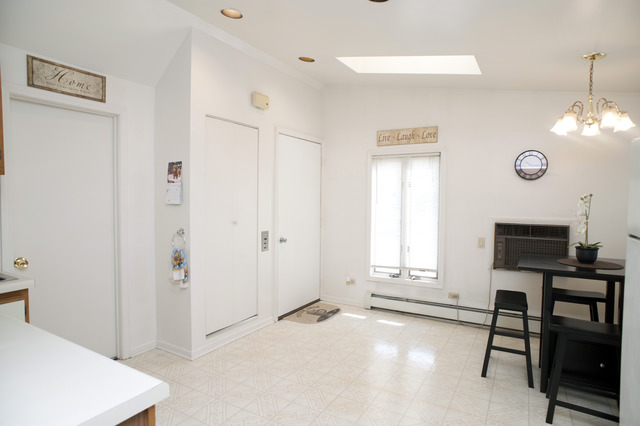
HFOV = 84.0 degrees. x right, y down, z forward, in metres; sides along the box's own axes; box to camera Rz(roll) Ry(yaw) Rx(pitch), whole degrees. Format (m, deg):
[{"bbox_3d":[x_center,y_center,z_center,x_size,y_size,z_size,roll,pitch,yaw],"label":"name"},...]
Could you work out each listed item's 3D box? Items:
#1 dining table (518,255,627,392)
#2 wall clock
[{"bbox_3d":[1.871,0.810,2.565,0.765,0.893,0.765,2,3,30],"label":"dining table"},{"bbox_3d":[2.098,-0.472,3.523,0.290,0.290,0.040,2,2,30],"label":"wall clock"}]

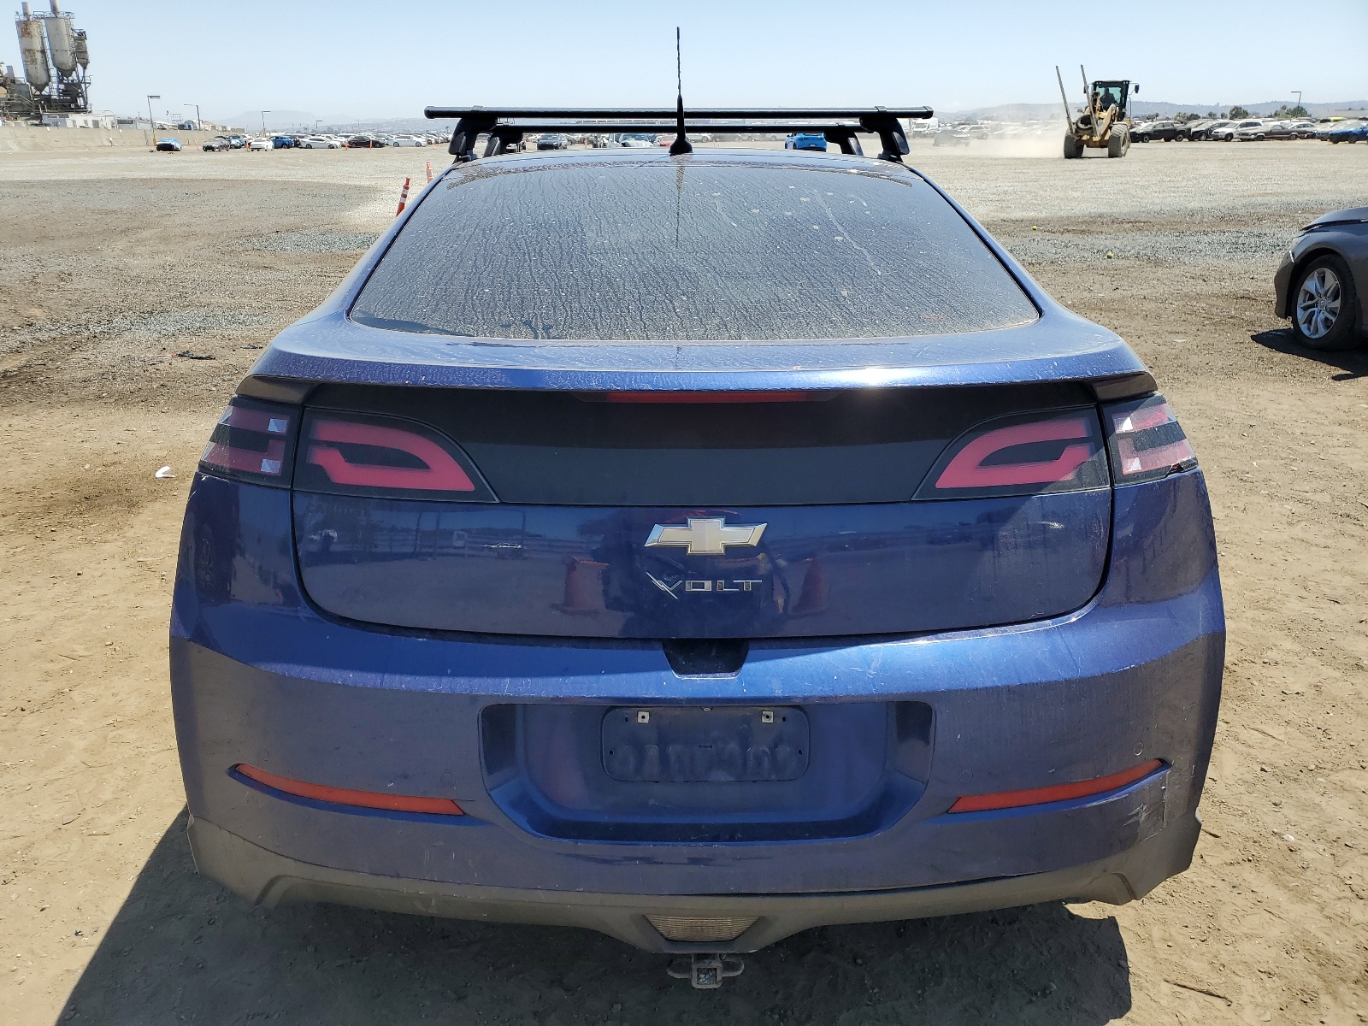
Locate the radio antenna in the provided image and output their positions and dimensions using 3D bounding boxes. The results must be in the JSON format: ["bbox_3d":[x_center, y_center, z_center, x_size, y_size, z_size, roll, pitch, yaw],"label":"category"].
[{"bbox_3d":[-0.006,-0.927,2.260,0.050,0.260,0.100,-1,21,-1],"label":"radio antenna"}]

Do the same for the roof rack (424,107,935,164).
[{"bbox_3d":[-0.017,-1.063,2.923,1.270,0.135,0.800,-1,19,-1],"label":"roof rack"}]

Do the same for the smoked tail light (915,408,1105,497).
[{"bbox_3d":[0.457,-0.076,1.409,0.288,0.107,0.062,-5,21,-13],"label":"smoked tail light"}]

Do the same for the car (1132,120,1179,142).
[{"bbox_3d":[35.982,-28.852,77.743,4.550,1.460,1.820,-6,21,-16],"label":"car"}]

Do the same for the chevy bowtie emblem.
[{"bbox_3d":[0.029,0.033,1.396,0.166,0.054,0.014,-1,10,-1],"label":"chevy bowtie emblem"}]

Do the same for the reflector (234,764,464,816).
[{"bbox_3d":[-0.475,0.390,1.451,0.362,0.035,0.040,5,21,13],"label":"reflector"}]

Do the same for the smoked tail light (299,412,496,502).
[{"bbox_3d":[-0.404,-0.081,1.440,0.290,0.117,0.060,3,8,8],"label":"smoked tail light"}]

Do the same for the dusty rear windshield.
[{"bbox_3d":[0.011,-0.484,1.757,1.010,0.090,0.820,-1,35,-2],"label":"dusty rear windshield"}]

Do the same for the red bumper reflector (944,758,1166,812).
[{"bbox_3d":[0.575,0.409,1.569,0.340,0.052,0.048,-5,21,-14],"label":"red bumper reflector"}]

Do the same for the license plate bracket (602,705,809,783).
[{"bbox_3d":[0.031,0.335,1.487,0.293,0.122,0.020,-1,19,-1],"label":"license plate bracket"}]

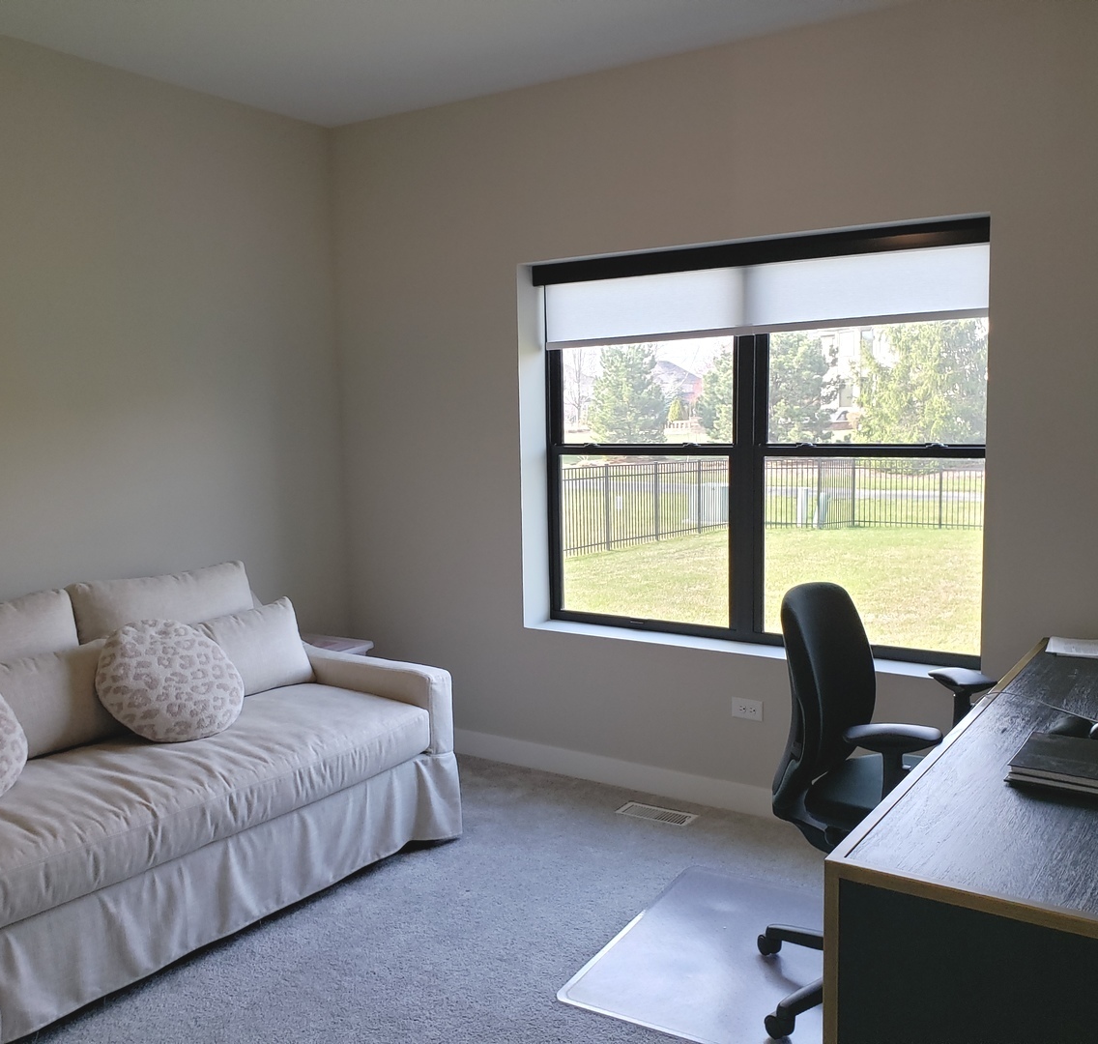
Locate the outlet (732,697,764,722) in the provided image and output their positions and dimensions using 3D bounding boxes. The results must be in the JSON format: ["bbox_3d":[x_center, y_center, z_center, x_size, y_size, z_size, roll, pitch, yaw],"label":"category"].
[{"bbox_3d":[0.720,0.684,3.807,0.116,0.073,0.010,3,7,33],"label":"outlet"}]

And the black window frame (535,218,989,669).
[{"bbox_3d":[0.724,-0.268,3.913,1.760,1.450,0.109,3,7,33],"label":"black window frame"}]

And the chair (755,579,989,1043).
[{"bbox_3d":[0.816,0.679,2.606,0.656,1.034,0.676,4,7,38],"label":"chair"}]

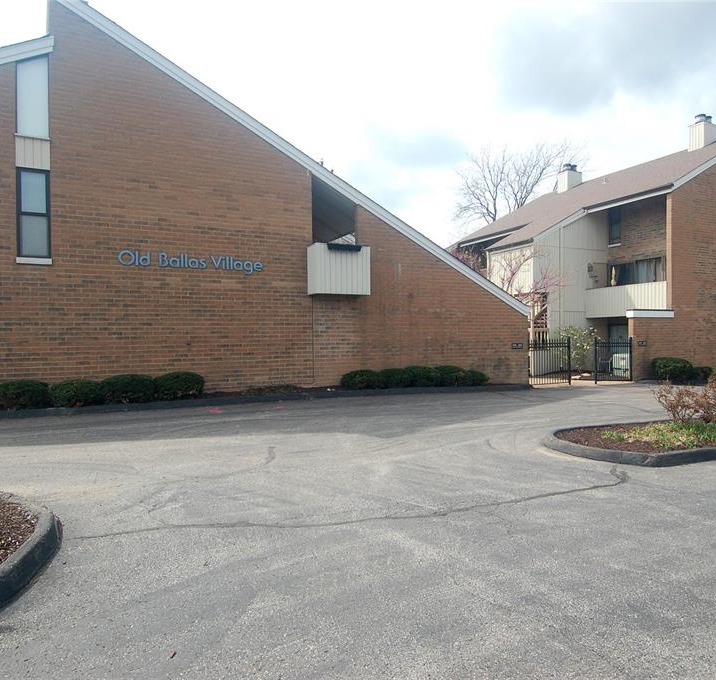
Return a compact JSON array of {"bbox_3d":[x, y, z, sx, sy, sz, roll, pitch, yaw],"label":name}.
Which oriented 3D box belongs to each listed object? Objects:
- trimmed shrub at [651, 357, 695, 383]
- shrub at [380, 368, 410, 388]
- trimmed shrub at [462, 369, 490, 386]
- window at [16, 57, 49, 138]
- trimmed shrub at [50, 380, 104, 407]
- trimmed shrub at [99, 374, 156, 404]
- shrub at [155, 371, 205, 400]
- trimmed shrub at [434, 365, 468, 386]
[{"bbox_3d":[11.160,1.048,18.178,1.320,0.920,1.100,-1,0,-25],"label":"trimmed shrub"},{"bbox_3d":[0.973,1.016,13.527,0.931,0.524,0.780,-1,1,-25],"label":"shrub"},{"bbox_3d":[3.239,1.045,14.506,0.800,0.470,0.800,-1,0,0],"label":"trimmed shrub"},{"bbox_3d":[-6.651,-5.015,10.460,0.570,1.720,0.100,-1,0,-25],"label":"window"},{"bbox_3d":[-5.663,1.070,10.381,0.998,0.497,0.780,-1,1,-25],"label":"trimmed shrub"},{"bbox_3d":[-4.785,1.020,10.653,1.100,0.570,0.950,-1,0,-25],"label":"trimmed shrub"},{"bbox_3d":[-3.913,0.983,11.210,1.057,0.629,0.800,-1,1,-25],"label":"shrub"},{"bbox_3d":[2.551,1.004,14.181,0.850,0.550,0.850,-1,0,0],"label":"trimmed shrub"}]

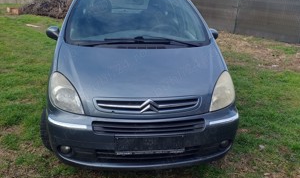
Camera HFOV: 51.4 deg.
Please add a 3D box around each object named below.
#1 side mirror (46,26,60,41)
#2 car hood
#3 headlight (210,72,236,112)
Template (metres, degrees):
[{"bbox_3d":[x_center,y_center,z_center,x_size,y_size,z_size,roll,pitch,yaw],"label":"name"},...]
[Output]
[{"bbox_3d":[-1.038,-0.629,3.463,0.205,0.170,0.150,-1,19,-8],"label":"side mirror"},{"bbox_3d":[-0.050,-0.112,2.784,1.520,0.440,0.970,-1,19,-8],"label":"car hood"},{"bbox_3d":[0.627,0.007,2.752,0.330,0.270,0.460,-1,19,-8],"label":"headlight"}]

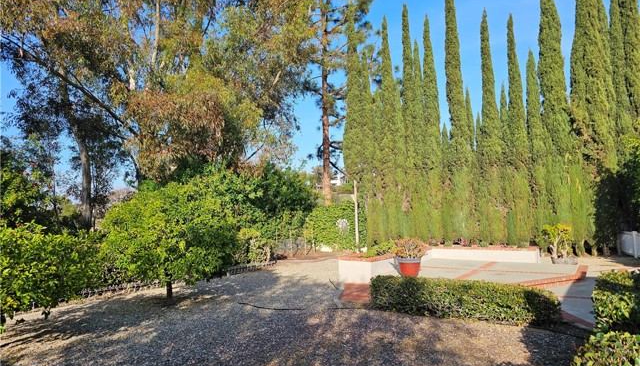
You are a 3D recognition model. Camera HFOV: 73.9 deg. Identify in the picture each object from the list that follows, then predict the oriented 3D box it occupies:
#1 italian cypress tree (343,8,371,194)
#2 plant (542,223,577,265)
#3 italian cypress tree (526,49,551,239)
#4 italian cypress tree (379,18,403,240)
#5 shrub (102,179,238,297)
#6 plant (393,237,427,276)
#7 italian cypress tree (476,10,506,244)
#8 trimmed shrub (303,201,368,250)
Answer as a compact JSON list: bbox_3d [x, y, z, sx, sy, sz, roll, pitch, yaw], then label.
[{"bbox_3d":[1.360,-2.504,17.464,1.000,9.721,1.000,-2,-4,5],"label":"italian cypress tree"},{"bbox_3d":[6.357,1.598,11.234,0.950,1.049,0.850,-3,-5,29],"label":"plant"},{"bbox_3d":[7.049,-1.209,13.946,0.850,6.504,0.850,-3,-5,27],"label":"italian cypress tree"},{"bbox_3d":[2.754,-2.294,17.045,0.950,9.124,0.950,-2,-4,9],"label":"italian cypress tree"},{"bbox_3d":[-2.979,1.131,8.467,2.650,2.369,2.500,0,-4,-19],"label":"shrub"},{"bbox_3d":[2.074,1.682,9.626,0.770,0.869,0.750,-2,-4,12],"label":"plant"},{"bbox_3d":[5.862,-2.050,14.812,0.950,8.252,0.950,-3,-4,22],"label":"italian cypress tree"},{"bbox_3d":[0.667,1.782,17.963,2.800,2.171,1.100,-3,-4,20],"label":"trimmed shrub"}]

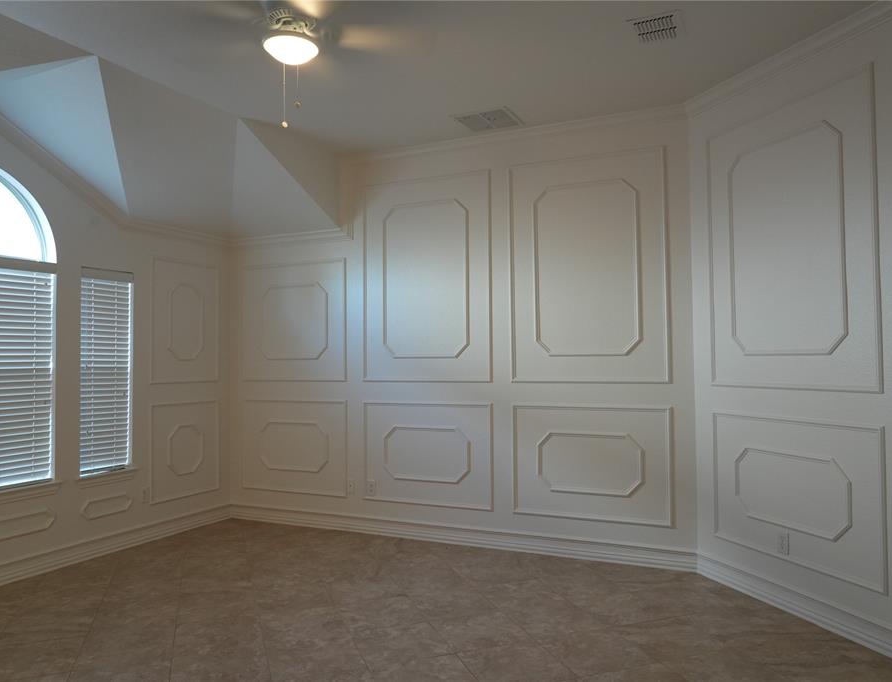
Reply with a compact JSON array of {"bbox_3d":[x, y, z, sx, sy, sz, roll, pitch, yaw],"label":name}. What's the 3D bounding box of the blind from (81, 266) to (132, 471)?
[{"bbox_3d":[-2.455,0.218,4.917,0.060,1.447,0.427,-1,-2,26],"label":"blind"}]

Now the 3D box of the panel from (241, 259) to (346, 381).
[{"bbox_3d":[-1.290,-0.152,5.713,1.071,0.981,0.025,-1,-2,25],"label":"panel"}]

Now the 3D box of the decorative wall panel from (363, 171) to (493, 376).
[{"bbox_3d":[-0.166,-0.469,5.217,1.103,1.563,0.030,-1,-2,26],"label":"decorative wall panel"}]

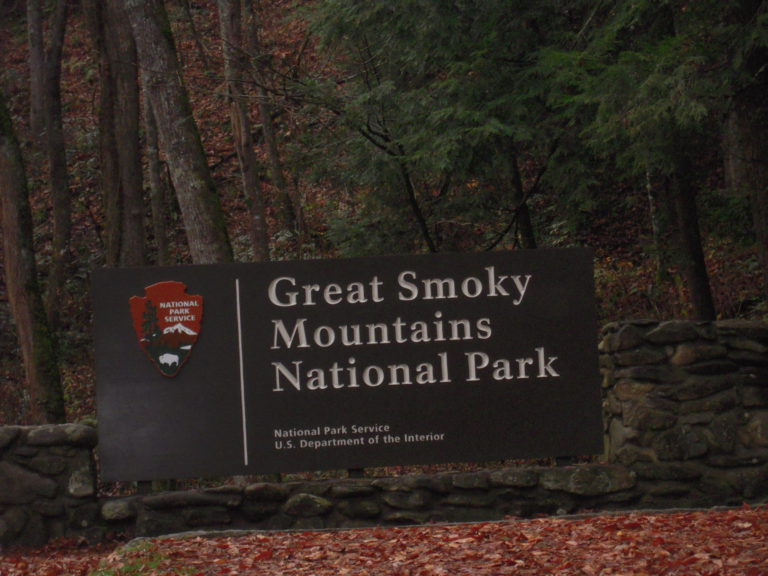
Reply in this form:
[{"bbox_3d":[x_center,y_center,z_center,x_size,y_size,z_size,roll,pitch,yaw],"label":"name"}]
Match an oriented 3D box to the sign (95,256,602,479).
[{"bbox_3d":[-0.196,0.441,14.529,2.962,1.220,0.100,-2,-3,-9],"label":"sign"}]

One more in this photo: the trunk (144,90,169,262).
[{"bbox_3d":[-1.889,-0.928,20.500,0.124,1.475,0.124,-5,-3,0],"label":"trunk"}]

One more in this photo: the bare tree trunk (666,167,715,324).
[{"bbox_3d":[2.292,-0.311,18.200,0.161,1.106,0.161,-6,-3,0],"label":"bare tree trunk"}]

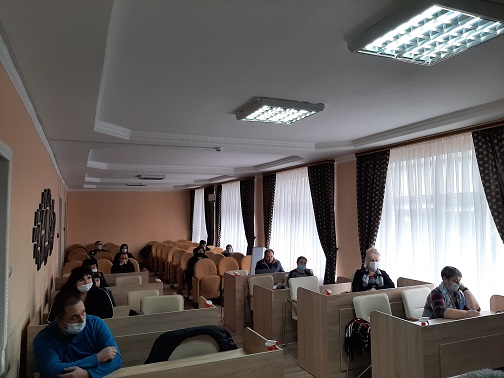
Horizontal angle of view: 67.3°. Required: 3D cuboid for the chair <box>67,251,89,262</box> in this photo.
[{"bbox_3d":[-4.310,2.060,9.346,0.550,0.910,0.550,1,-4,-24],"label":"chair"}]

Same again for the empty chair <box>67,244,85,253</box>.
[{"bbox_3d":[-5.597,2.253,12.160,0.550,0.910,0.550,1,-4,-24],"label":"empty chair"}]

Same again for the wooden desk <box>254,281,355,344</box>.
[{"bbox_3d":[0.832,1.822,5.506,1.560,0.880,0.500,2,-4,-24],"label":"wooden desk"}]

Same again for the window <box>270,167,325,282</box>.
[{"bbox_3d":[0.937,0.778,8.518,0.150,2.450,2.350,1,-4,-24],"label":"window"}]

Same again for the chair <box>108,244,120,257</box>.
[{"bbox_3d":[-4.125,2.201,11.617,0.550,0.910,0.550,1,-4,-24],"label":"chair"}]

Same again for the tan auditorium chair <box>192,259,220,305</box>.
[{"bbox_3d":[-0.925,1.924,7.674,0.530,0.970,0.470,2,-4,-24],"label":"tan auditorium chair"}]

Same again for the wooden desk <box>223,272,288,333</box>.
[{"bbox_3d":[0.206,1.837,6.393,1.240,0.875,0.520,1,-4,-24],"label":"wooden desk"}]

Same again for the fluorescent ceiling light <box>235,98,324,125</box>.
[{"bbox_3d":[0.272,-0.769,3.759,0.635,0.085,0.610,2,-4,-24],"label":"fluorescent ceiling light"}]

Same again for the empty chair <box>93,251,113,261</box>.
[{"bbox_3d":[-3.556,2.013,9.030,0.530,0.970,0.470,2,-4,-24],"label":"empty chair"}]

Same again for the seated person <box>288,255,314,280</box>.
[{"bbox_3d":[0.853,1.702,6.168,0.520,1.180,0.720,0,-4,-24],"label":"seated person"}]

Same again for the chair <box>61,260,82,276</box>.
[{"bbox_3d":[-3.378,1.889,7.228,0.530,0.970,0.470,2,-4,-24],"label":"chair"}]

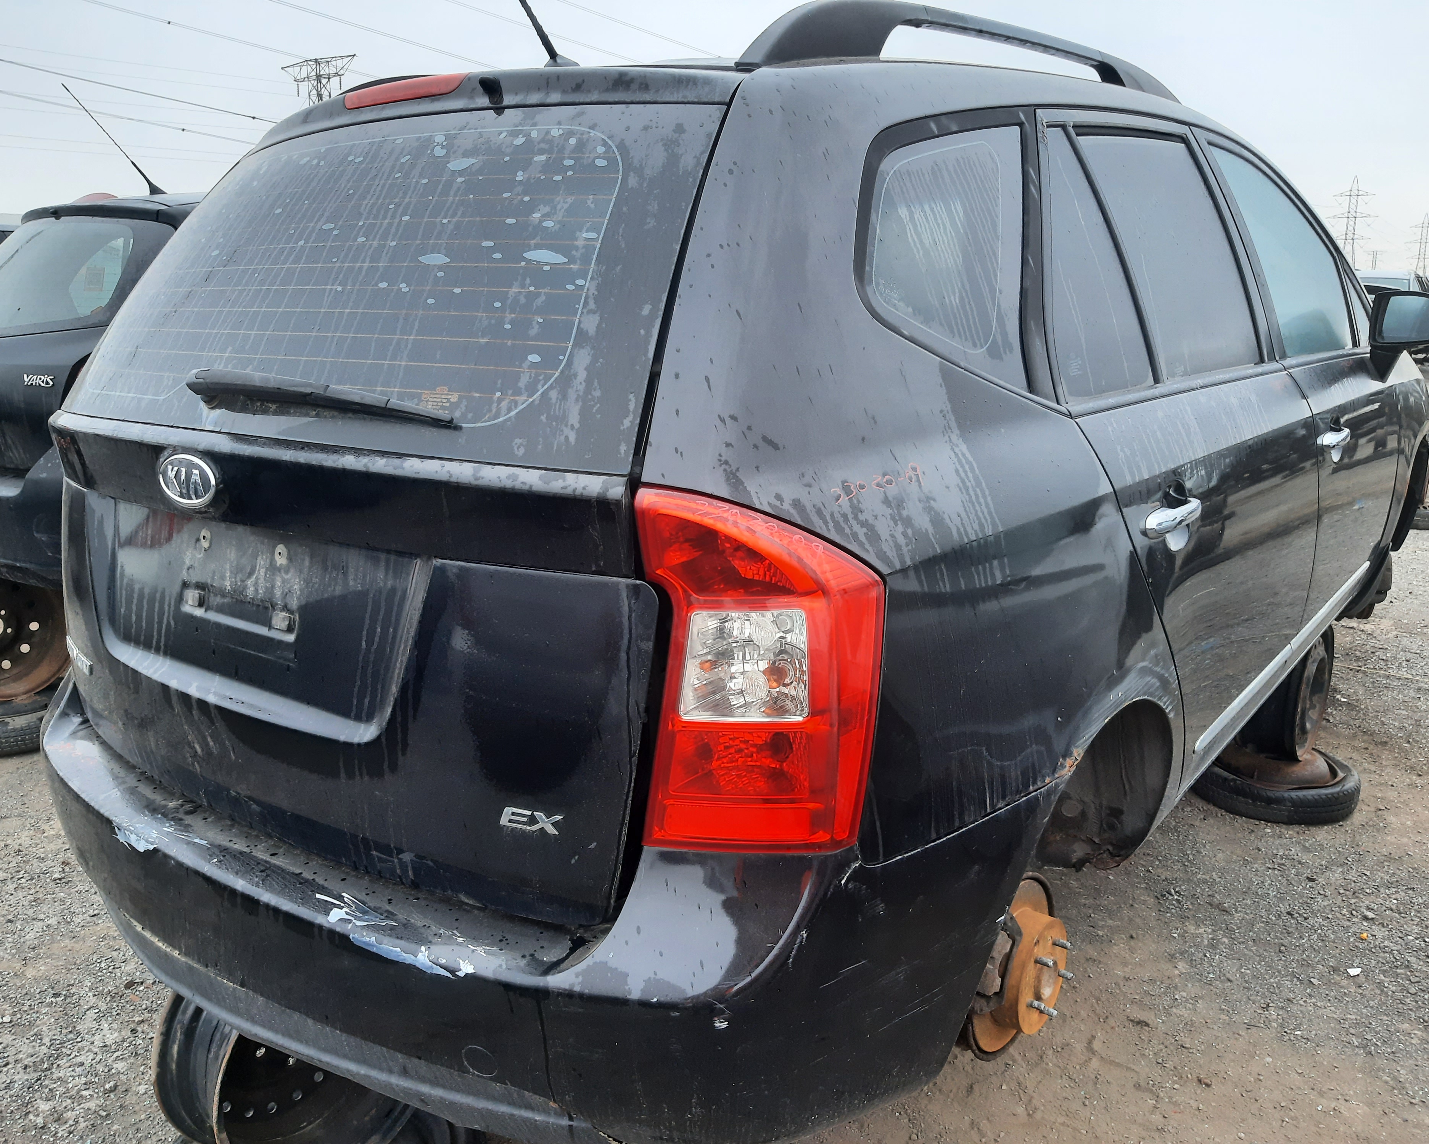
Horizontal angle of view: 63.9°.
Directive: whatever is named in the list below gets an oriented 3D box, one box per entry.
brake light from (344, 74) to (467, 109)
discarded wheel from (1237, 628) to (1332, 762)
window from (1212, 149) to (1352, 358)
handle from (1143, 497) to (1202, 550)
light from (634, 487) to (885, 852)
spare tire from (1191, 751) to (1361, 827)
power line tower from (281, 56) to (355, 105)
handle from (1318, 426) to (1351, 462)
[{"bbox_3d":[-0.444,-0.690,1.630,0.280,0.038,0.045,9,17,37],"label":"brake light"},{"bbox_3d":[1.714,0.343,3.452,0.170,0.410,0.410,10,17,38],"label":"discarded wheel"},{"bbox_3d":[1.329,-0.710,2.622,0.060,0.430,0.840,-15,2,41],"label":"window"},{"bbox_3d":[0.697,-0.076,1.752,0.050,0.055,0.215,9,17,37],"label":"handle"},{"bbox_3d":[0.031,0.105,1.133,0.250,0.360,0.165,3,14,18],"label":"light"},{"bbox_3d":[1.712,0.638,3.533,0.500,0.115,0.500,9,16,37],"label":"spare tire"},{"bbox_3d":[-56.868,-56.061,169.164,17.000,37.000,8.000,9,16,35],"label":"power line tower"},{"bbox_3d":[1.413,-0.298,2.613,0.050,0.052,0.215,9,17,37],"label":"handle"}]

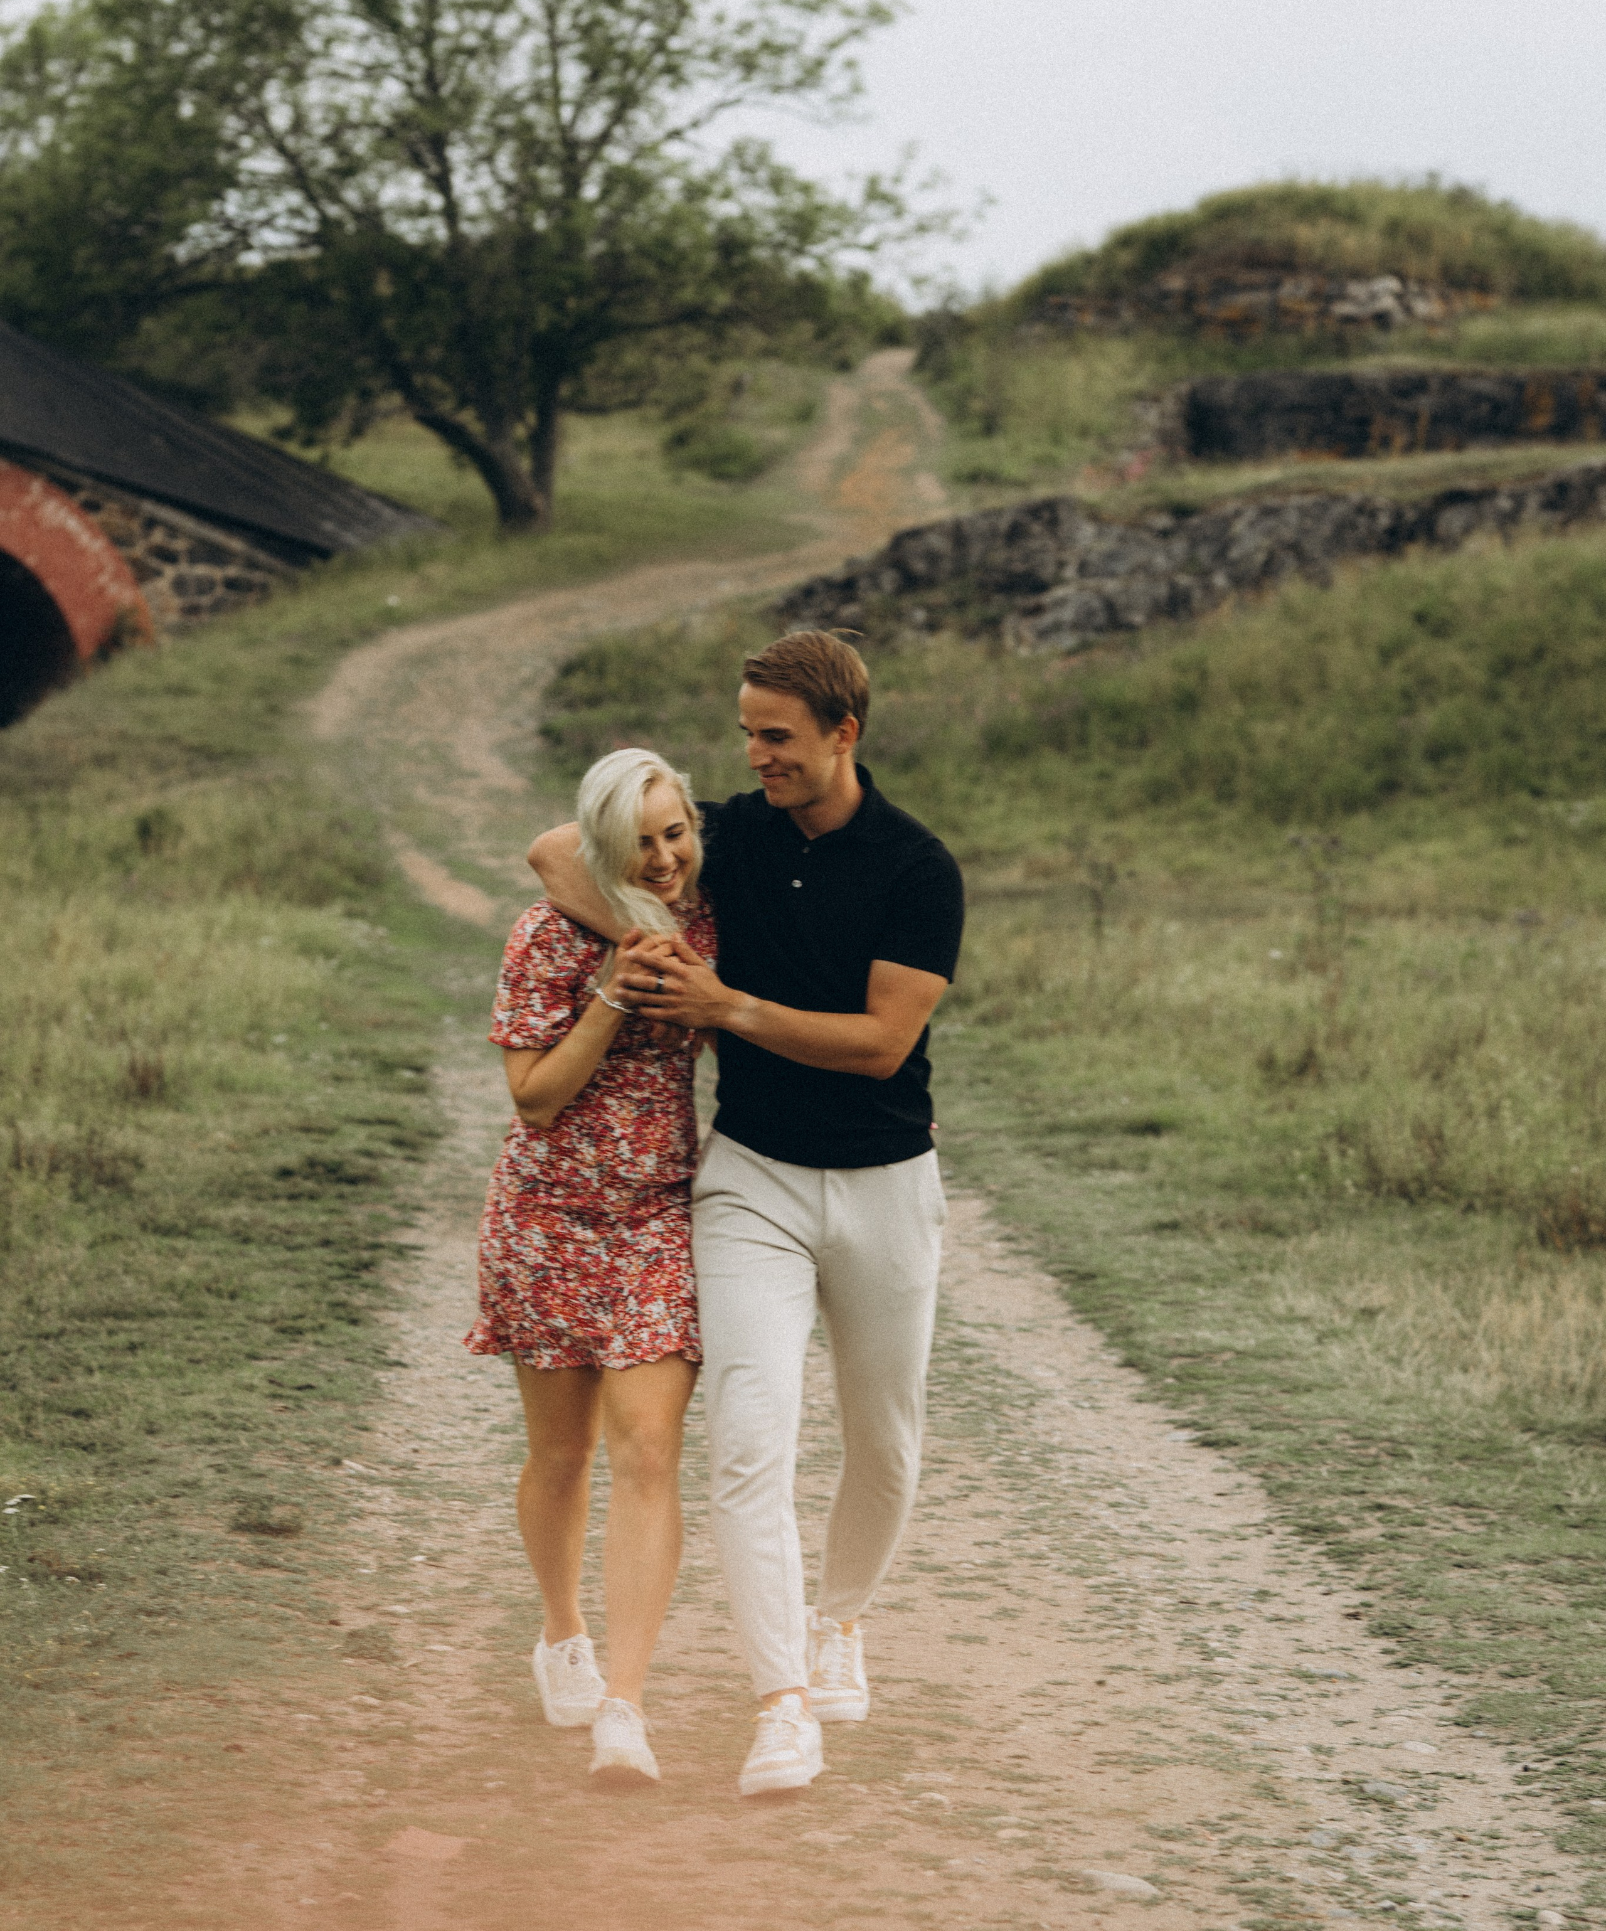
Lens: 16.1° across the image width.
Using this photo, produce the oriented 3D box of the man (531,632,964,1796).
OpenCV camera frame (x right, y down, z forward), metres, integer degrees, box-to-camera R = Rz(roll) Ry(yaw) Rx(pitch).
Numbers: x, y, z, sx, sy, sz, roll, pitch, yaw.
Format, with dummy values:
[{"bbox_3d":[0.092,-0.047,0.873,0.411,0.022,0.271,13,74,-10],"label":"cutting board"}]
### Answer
[{"bbox_3d":[-0.088,0.362,9.080,0.660,1.800,0.750,0,2,12],"label":"man"}]

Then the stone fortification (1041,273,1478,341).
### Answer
[{"bbox_3d":[4.977,-7.181,62.000,4.700,0.720,1.600,0,2,7],"label":"stone fortification"}]

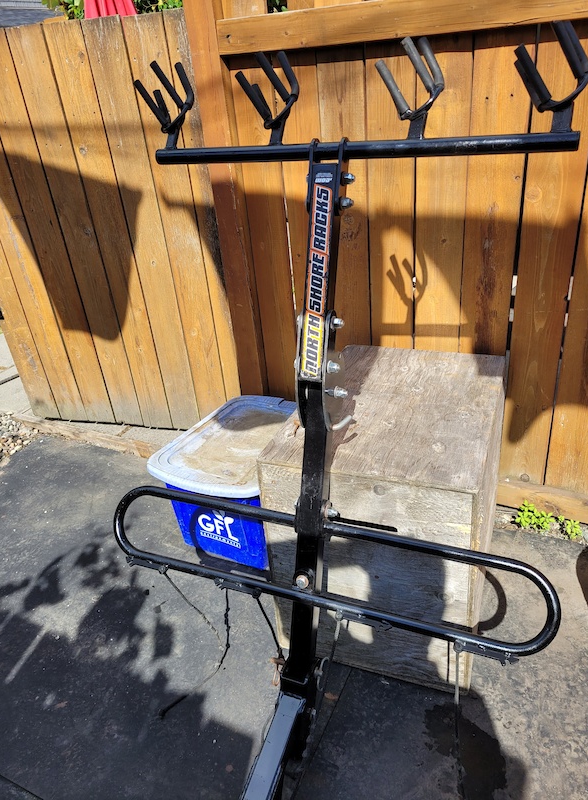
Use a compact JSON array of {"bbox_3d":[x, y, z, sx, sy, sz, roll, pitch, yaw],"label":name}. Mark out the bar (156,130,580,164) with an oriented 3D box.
[{"bbox_3d":[0.104,-0.541,1.302,0.936,0.036,0.036,7,30,20],"label":"bar"}]

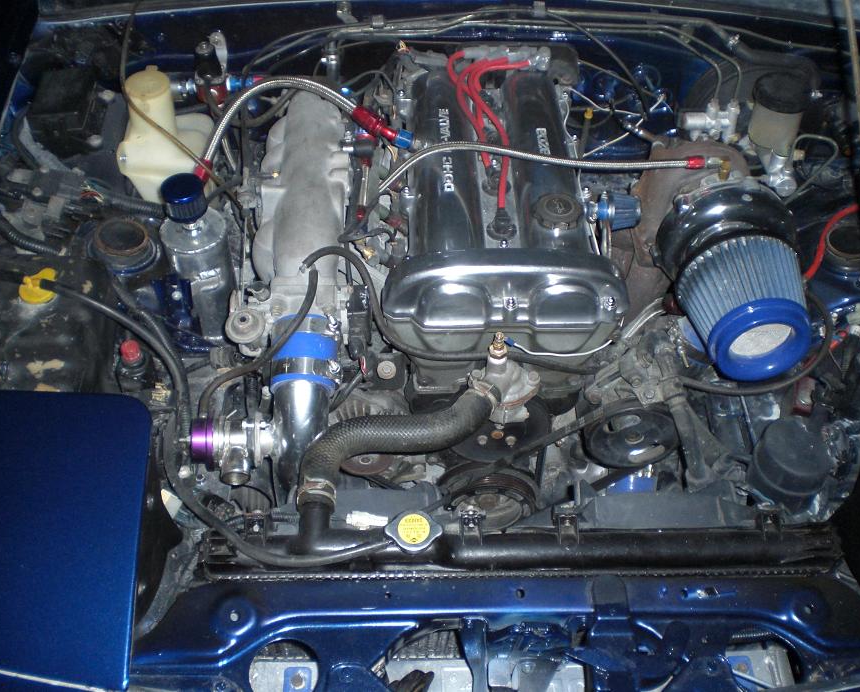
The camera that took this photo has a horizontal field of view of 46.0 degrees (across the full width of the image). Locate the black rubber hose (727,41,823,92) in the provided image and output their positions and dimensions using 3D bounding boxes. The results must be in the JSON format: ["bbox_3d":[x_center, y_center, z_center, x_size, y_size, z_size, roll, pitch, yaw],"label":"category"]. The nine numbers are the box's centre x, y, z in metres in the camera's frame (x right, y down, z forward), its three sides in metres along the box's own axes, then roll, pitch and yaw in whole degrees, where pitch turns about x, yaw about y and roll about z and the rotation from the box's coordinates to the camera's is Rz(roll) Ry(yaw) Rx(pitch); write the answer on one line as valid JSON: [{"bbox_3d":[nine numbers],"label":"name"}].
[{"bbox_3d":[0.493,-0.399,1.453,0.123,0.034,0.093,0,50,-3],"label":"black rubber hose"}]

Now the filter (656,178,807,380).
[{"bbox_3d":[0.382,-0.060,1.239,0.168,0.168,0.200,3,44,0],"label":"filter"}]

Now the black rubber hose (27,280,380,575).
[{"bbox_3d":[-0.264,0.086,1.185,0.440,0.090,0.400,0,50,-3],"label":"black rubber hose"}]

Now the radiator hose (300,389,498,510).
[{"bbox_3d":[-0.026,0.104,1.172,0.240,0.100,0.210,0,50,-3],"label":"radiator hose"}]

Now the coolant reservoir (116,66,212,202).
[{"bbox_3d":[-0.377,-0.300,1.473,0.122,0.210,0.100,0,50,-3],"label":"coolant reservoir"}]

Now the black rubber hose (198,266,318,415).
[{"bbox_3d":[-0.212,-0.005,1.248,0.149,0.100,0.155,0,50,-3],"label":"black rubber hose"}]

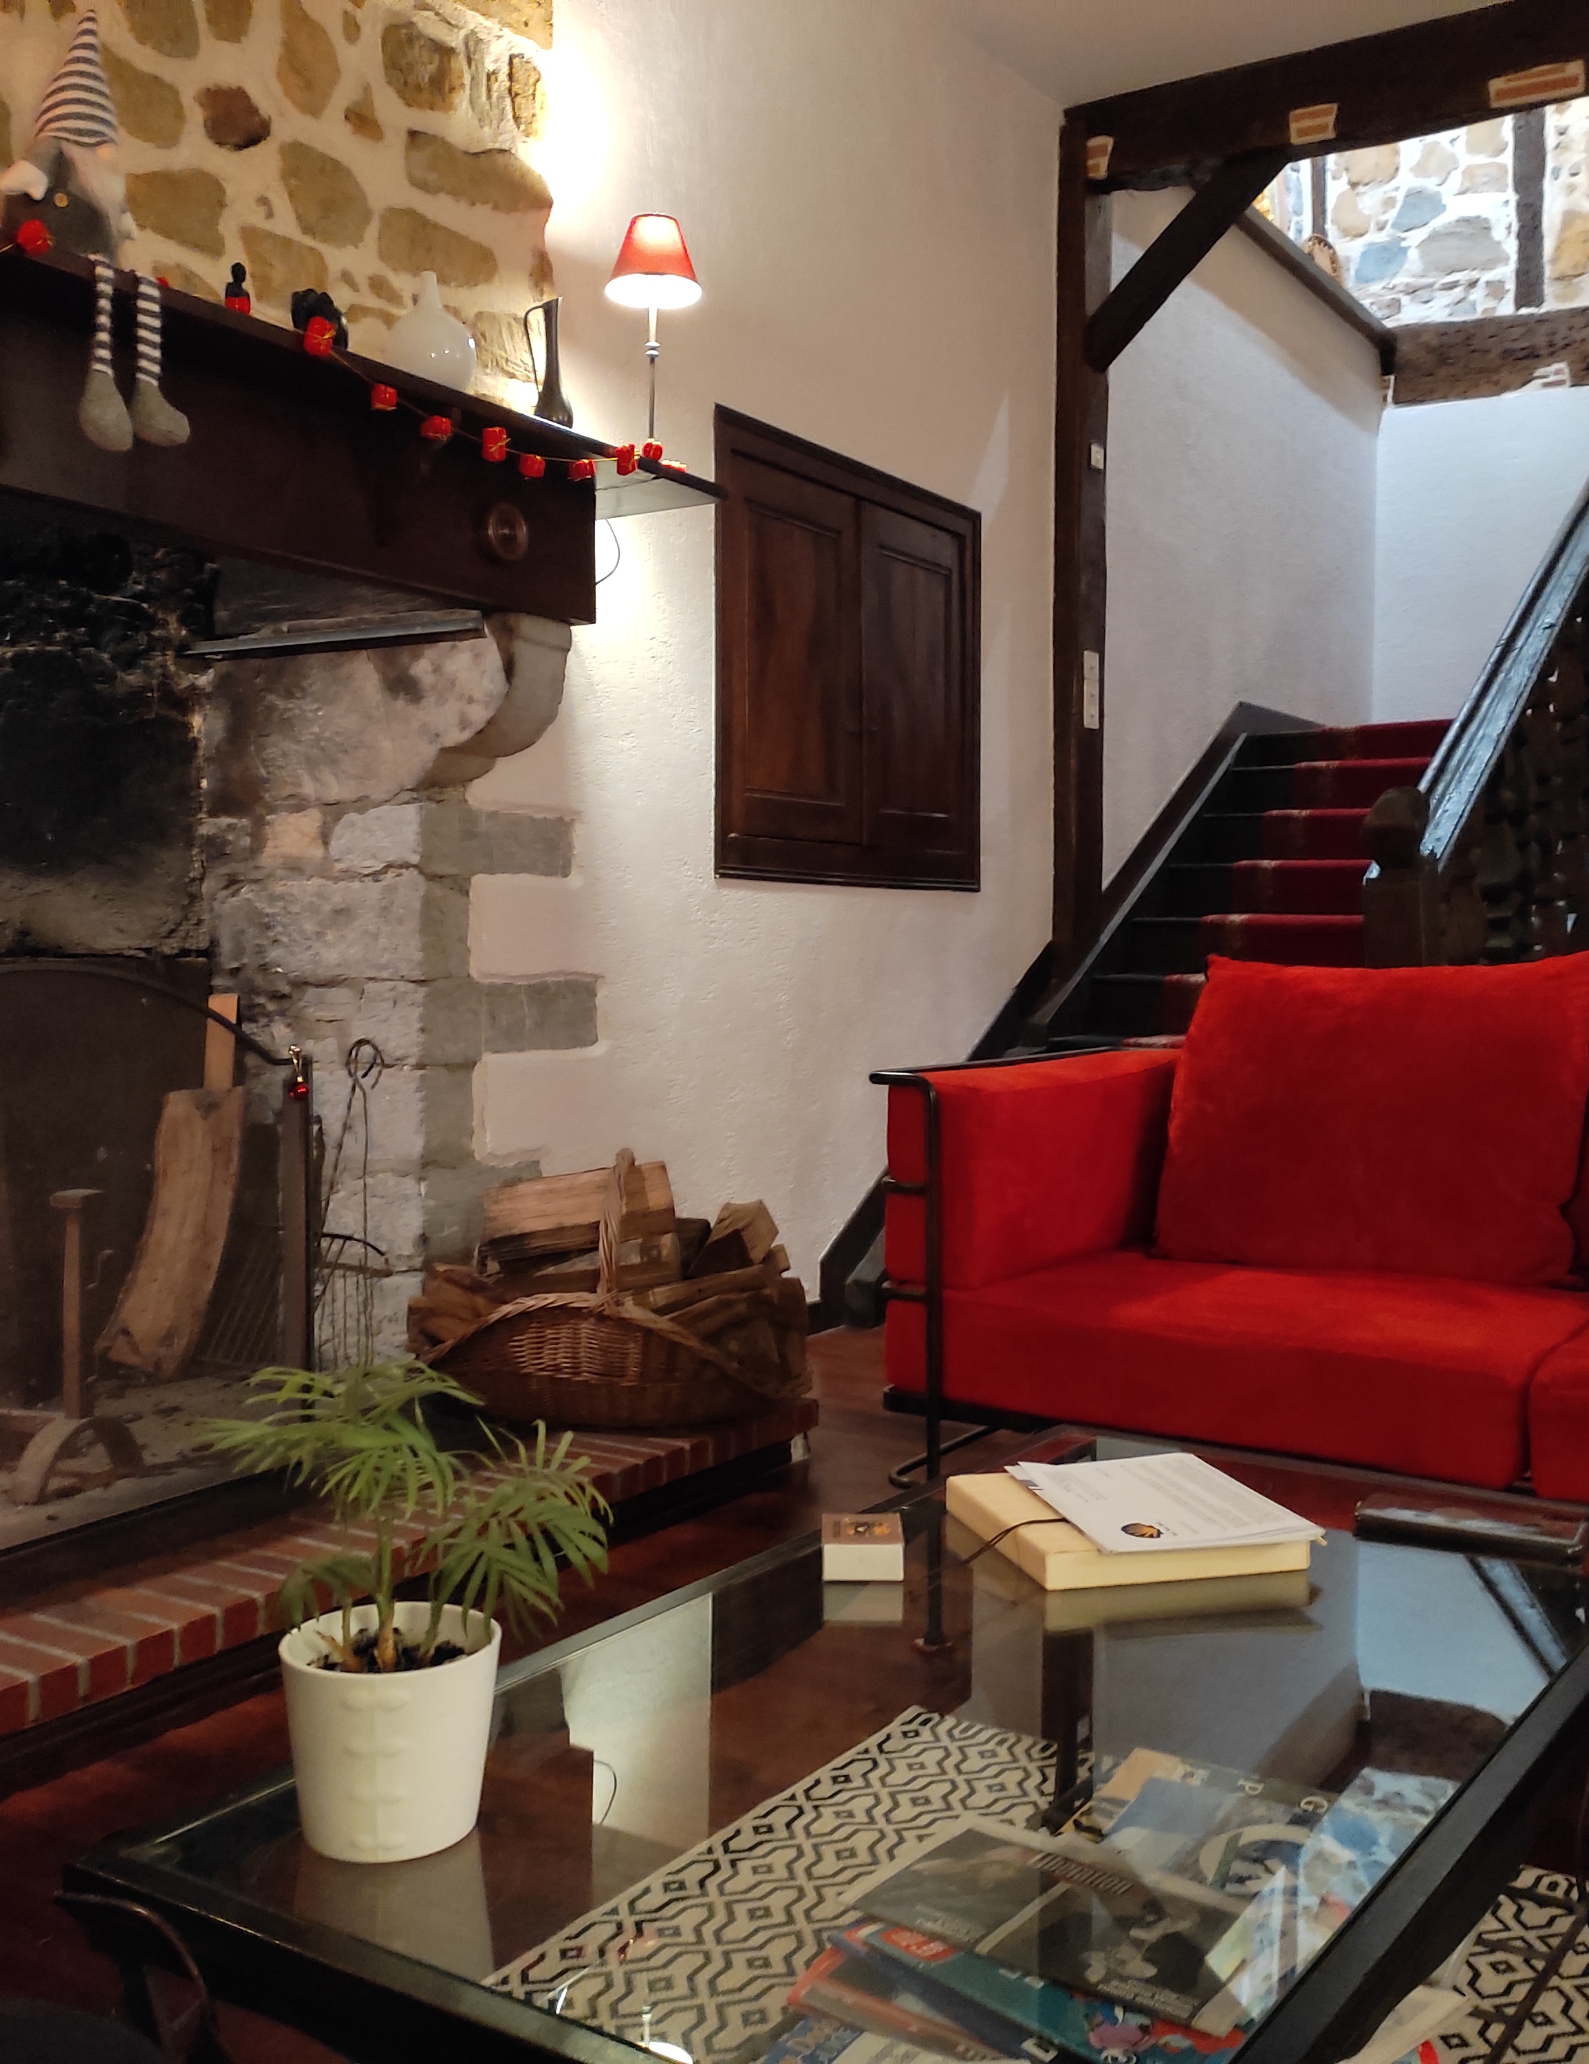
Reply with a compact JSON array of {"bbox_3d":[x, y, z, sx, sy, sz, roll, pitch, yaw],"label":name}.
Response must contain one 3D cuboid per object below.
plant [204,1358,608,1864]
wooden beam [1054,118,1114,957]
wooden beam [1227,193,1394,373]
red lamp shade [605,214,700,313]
[{"bbox_3d":[-0.237,0.339,1.243,0.235,0.295,0.225,0,2,-11],"label":"plant"},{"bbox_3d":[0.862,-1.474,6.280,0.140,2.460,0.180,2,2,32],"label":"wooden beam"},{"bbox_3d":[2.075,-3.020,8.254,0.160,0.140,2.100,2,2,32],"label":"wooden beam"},{"bbox_3d":[-0.276,-1.508,4.015,0.187,0.146,0.187,0,2,0],"label":"red lamp shade"}]

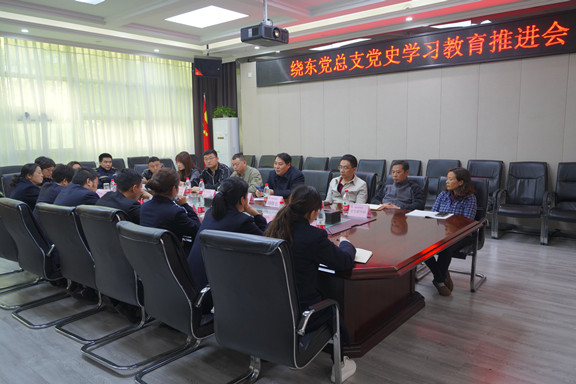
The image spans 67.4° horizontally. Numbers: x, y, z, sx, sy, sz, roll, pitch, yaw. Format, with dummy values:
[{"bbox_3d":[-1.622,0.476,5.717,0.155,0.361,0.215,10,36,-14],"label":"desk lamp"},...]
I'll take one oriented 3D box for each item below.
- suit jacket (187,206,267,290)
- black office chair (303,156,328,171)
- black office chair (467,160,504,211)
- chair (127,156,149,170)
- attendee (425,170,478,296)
[{"bbox_3d":[-0.390,0.395,2.874,0.500,0.593,0.580,5,10,39],"label":"suit jacket"},{"bbox_3d":[0.447,-0.154,8.379,0.600,1.060,0.660,5,10,39],"label":"black office chair"},{"bbox_3d":[2.843,0.069,6.441,0.600,1.060,0.660,5,10,39],"label":"black office chair"},{"bbox_3d":[-2.750,-0.100,8.514,0.650,1.050,0.600,5,10,39],"label":"chair"},{"bbox_3d":[1.608,0.350,4.213,0.660,1.180,0.500,-8,11,-42],"label":"attendee"}]

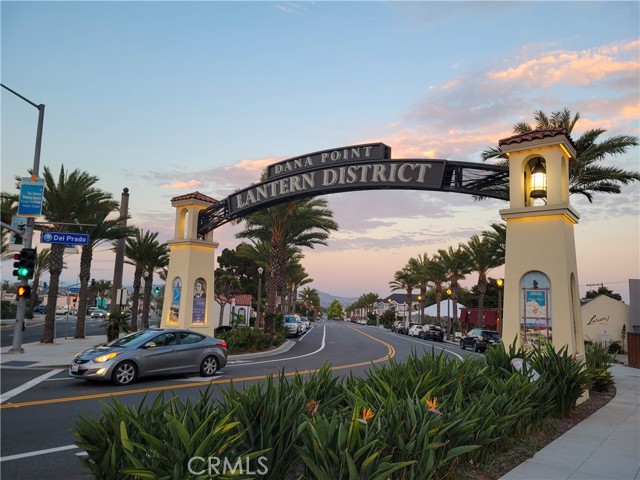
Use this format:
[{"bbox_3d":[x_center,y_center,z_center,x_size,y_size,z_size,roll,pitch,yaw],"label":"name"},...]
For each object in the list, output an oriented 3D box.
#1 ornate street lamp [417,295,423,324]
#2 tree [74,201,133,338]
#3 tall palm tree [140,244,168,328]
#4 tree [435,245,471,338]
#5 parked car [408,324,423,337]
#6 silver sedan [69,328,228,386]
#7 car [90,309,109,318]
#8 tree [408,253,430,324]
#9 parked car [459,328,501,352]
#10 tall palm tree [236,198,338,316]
[{"bbox_3d":[12.952,9.699,62.377,0.550,5.050,0.550,1,-9,1],"label":"ornate street lamp"},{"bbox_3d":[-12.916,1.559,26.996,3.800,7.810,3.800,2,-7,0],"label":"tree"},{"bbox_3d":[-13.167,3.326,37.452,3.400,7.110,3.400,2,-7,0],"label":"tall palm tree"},{"bbox_3d":[12.757,4.988,45.674,3.800,9.020,3.800,1,-9,1],"label":"tree"},{"bbox_3d":[11.678,10.804,57.413,1.780,1.520,4.200,1,-9,1],"label":"parked car"},{"bbox_3d":[-4.804,3.250,14.082,1.790,1.435,4.530,-4,-9,39],"label":"silver sedan"},{"bbox_3d":[-35.320,11.774,77.000,1.820,1.550,4.600,3,-7,-12],"label":"car"},{"bbox_3d":[12.668,6.653,59.251,3.700,10.050,3.700,1,-9,1],"label":"tree"},{"bbox_3d":[11.046,6.740,32.722,1.820,1.620,4.500,2,-7,1],"label":"parked car"},{"bbox_3d":[-1.907,1.129,26.683,5.400,9.140,5.400,1,-9,1],"label":"tall palm tree"}]

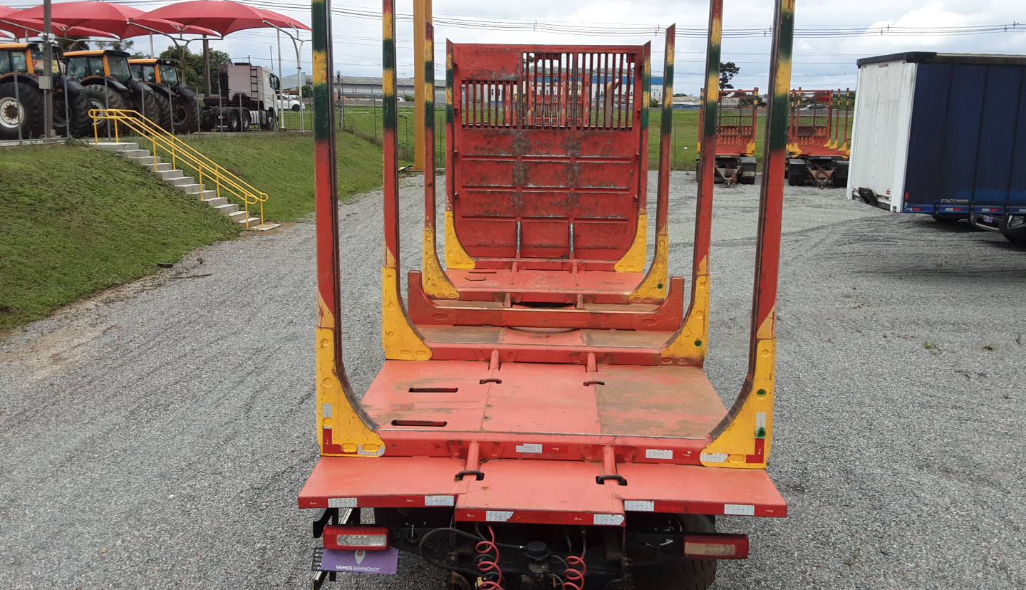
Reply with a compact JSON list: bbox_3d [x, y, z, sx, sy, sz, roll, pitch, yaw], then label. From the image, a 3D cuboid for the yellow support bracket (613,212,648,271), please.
[{"bbox_3d":[1.506,-0.695,10.689,0.395,0.760,0.130,1,12,2],"label":"yellow support bracket"}]

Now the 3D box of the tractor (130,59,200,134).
[{"bbox_3d":[-14.463,-8.182,34.079,4.000,3.020,2.200,5,13,20],"label":"tractor"}]

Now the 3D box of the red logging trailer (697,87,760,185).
[{"bbox_3d":[10.021,-7.420,38.266,2.600,4.100,8.000,4,13,15],"label":"red logging trailer"}]

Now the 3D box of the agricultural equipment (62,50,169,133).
[{"bbox_3d":[-14.671,-7.436,30.455,4.000,3.020,2.200,5,13,20],"label":"agricultural equipment"}]

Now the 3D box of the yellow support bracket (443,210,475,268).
[{"bbox_3d":[-0.690,-0.726,10.759,0.395,0.760,0.130,1,12,2],"label":"yellow support bracket"}]

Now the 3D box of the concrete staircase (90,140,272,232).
[{"bbox_3d":[-9.045,-3.027,23.056,4.811,2.293,1.111,3,13,8],"label":"concrete staircase"}]

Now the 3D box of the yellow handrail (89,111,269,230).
[{"bbox_3d":[-9.133,-3.501,22.967,4.821,3.094,0.971,3,13,8],"label":"yellow handrail"}]

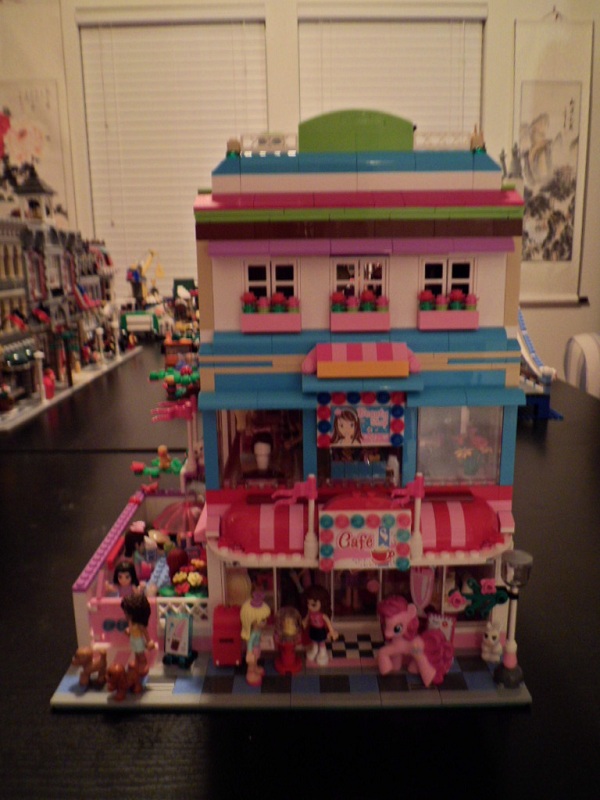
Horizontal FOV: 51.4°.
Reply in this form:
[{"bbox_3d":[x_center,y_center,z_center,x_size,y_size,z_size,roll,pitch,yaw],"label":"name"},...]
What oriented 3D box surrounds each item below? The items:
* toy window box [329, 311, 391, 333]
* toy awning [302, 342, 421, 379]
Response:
[{"bbox_3d":[0.033,-0.043,0.341,0.032,0.010,0.008,-1,9,0],"label":"toy window box"},{"bbox_3d":[0.034,-0.022,0.339,0.064,0.018,0.015,-1,8,0],"label":"toy awning"}]

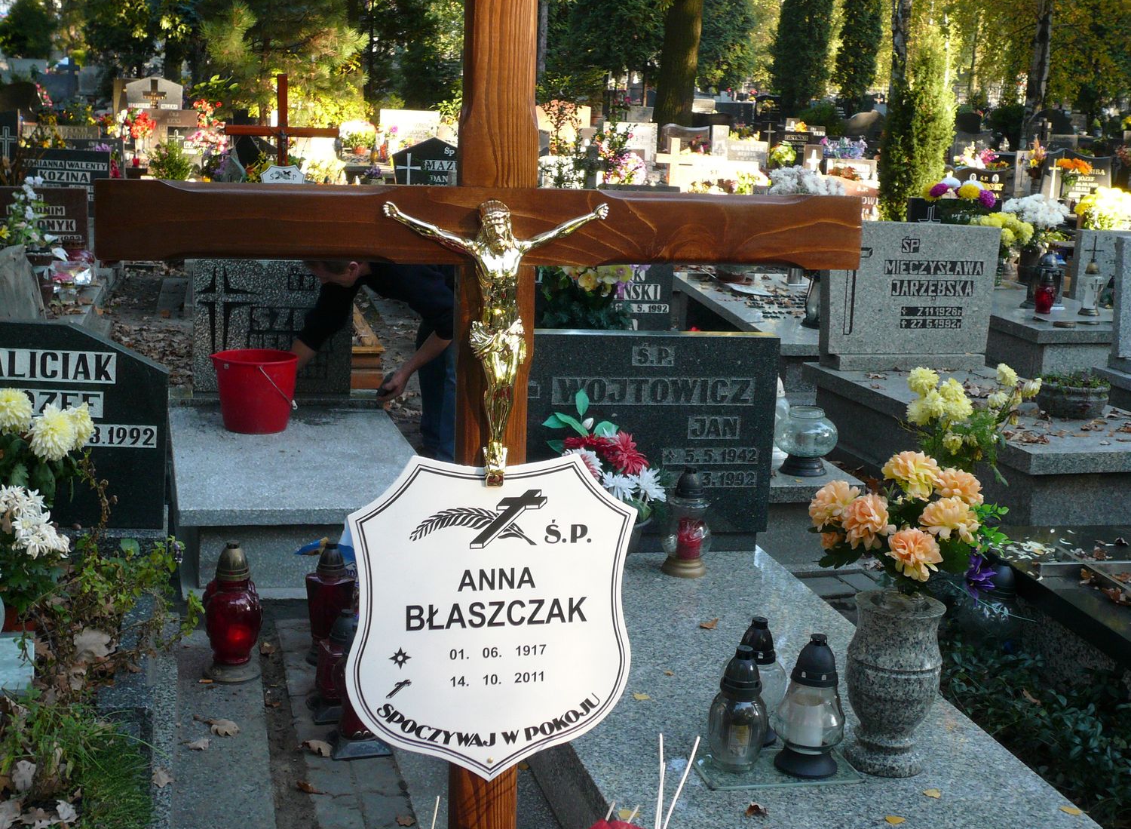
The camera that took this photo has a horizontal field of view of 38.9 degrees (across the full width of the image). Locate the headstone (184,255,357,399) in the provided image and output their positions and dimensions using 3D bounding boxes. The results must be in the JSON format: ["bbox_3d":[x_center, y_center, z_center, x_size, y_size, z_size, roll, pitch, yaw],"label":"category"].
[{"bbox_3d":[-1.099,-0.328,6.021,0.585,0.510,0.080,0,12,-15],"label":"headstone"}]

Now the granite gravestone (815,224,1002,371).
[{"bbox_3d":[1.665,-0.570,7.750,0.791,0.693,0.200,0,11,-15],"label":"granite gravestone"}]

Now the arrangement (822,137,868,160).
[{"bbox_3d":[3.657,-3.494,21.000,0.630,0.297,0.380,0,11,-15],"label":"arrangement"}]

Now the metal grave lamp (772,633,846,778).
[{"bbox_3d":[0.421,0.492,2.748,0.128,0.237,0.128,0,12,-15],"label":"metal grave lamp"}]

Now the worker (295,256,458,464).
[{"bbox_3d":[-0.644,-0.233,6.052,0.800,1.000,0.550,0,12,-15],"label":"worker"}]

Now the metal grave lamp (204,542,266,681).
[{"bbox_3d":[-0.846,0.492,4.080,0.150,0.348,0.150,0,12,-15],"label":"metal grave lamp"}]

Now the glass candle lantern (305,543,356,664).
[{"bbox_3d":[-0.621,0.488,4.249,0.140,0.313,0.140,0,12,-15],"label":"glass candle lantern"}]

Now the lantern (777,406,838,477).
[{"bbox_3d":[0.811,0.089,5.389,0.208,0.212,0.208,0,12,-15],"label":"lantern"}]

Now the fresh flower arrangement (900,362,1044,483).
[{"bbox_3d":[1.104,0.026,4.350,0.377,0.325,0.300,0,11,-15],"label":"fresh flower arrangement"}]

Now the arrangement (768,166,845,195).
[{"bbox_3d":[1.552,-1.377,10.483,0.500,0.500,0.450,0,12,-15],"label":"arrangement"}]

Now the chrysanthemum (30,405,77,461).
[{"bbox_3d":[-1.184,0.043,3.700,0.107,0.134,0.095,-1,11,-18],"label":"chrysanthemum"}]

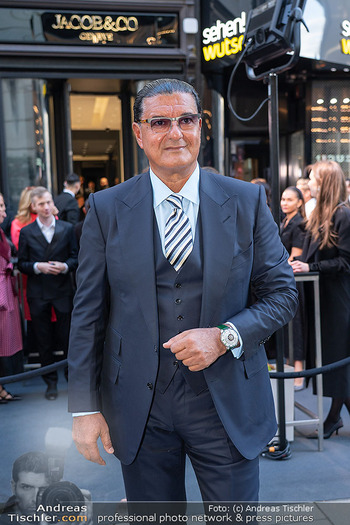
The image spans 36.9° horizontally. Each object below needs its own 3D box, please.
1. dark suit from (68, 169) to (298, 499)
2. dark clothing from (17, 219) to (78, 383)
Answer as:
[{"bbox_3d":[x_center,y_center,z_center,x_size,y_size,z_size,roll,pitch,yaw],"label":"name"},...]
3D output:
[{"bbox_3d":[0.035,0.460,1.480,0.630,1.450,0.390,-2,5,0],"label":"dark suit"},{"bbox_3d":[-1.050,0.315,4.380,0.530,1.390,0.330,-3,5,-14],"label":"dark clothing"}]

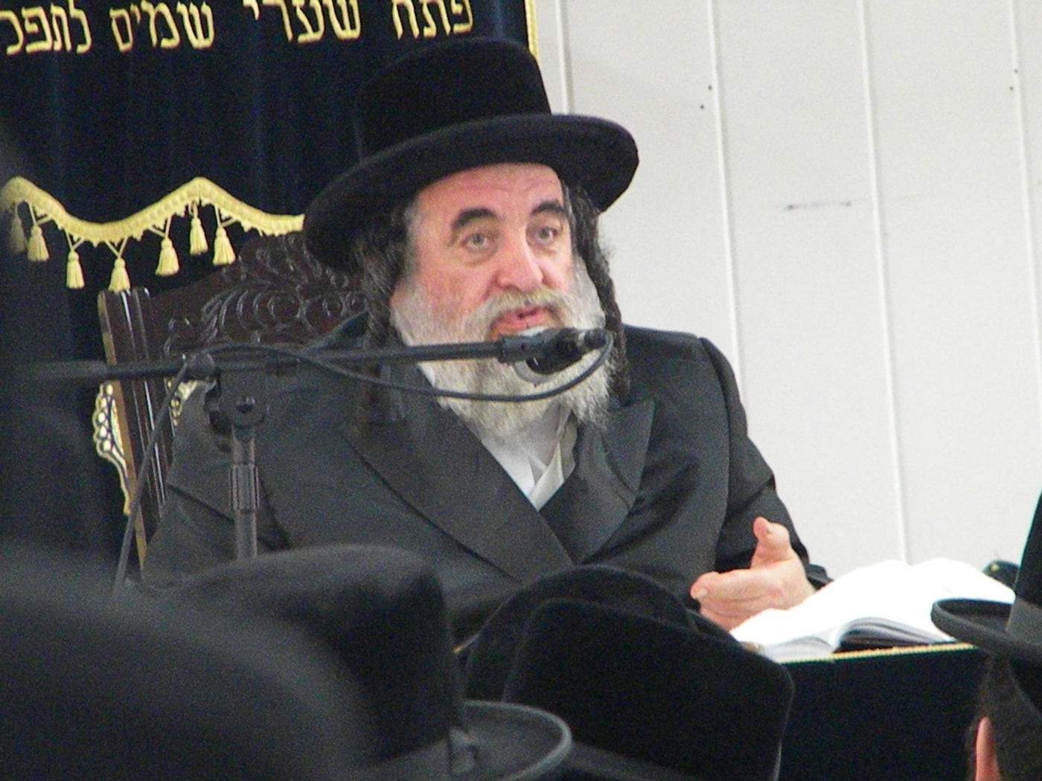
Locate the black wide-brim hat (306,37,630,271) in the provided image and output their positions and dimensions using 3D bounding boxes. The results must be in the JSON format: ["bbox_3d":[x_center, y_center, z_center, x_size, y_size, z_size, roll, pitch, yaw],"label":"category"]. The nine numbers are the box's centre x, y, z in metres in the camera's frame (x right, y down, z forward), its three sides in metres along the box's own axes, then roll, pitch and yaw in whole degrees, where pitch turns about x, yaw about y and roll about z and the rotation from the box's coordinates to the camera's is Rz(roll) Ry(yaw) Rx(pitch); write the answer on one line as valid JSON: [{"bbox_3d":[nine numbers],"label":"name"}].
[{"bbox_3d":[-0.059,-0.232,9.192,0.305,0.130,0.340,-3,-23,-23],"label":"black wide-brim hat"}]

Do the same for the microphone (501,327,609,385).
[{"bbox_3d":[0.031,-0.033,8.900,0.057,0.055,0.170,-4,-4,-20],"label":"microphone"}]

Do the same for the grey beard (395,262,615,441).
[{"bbox_3d":[-0.019,-0.036,9.130,0.170,0.152,0.125,-5,-8,-23],"label":"grey beard"}]

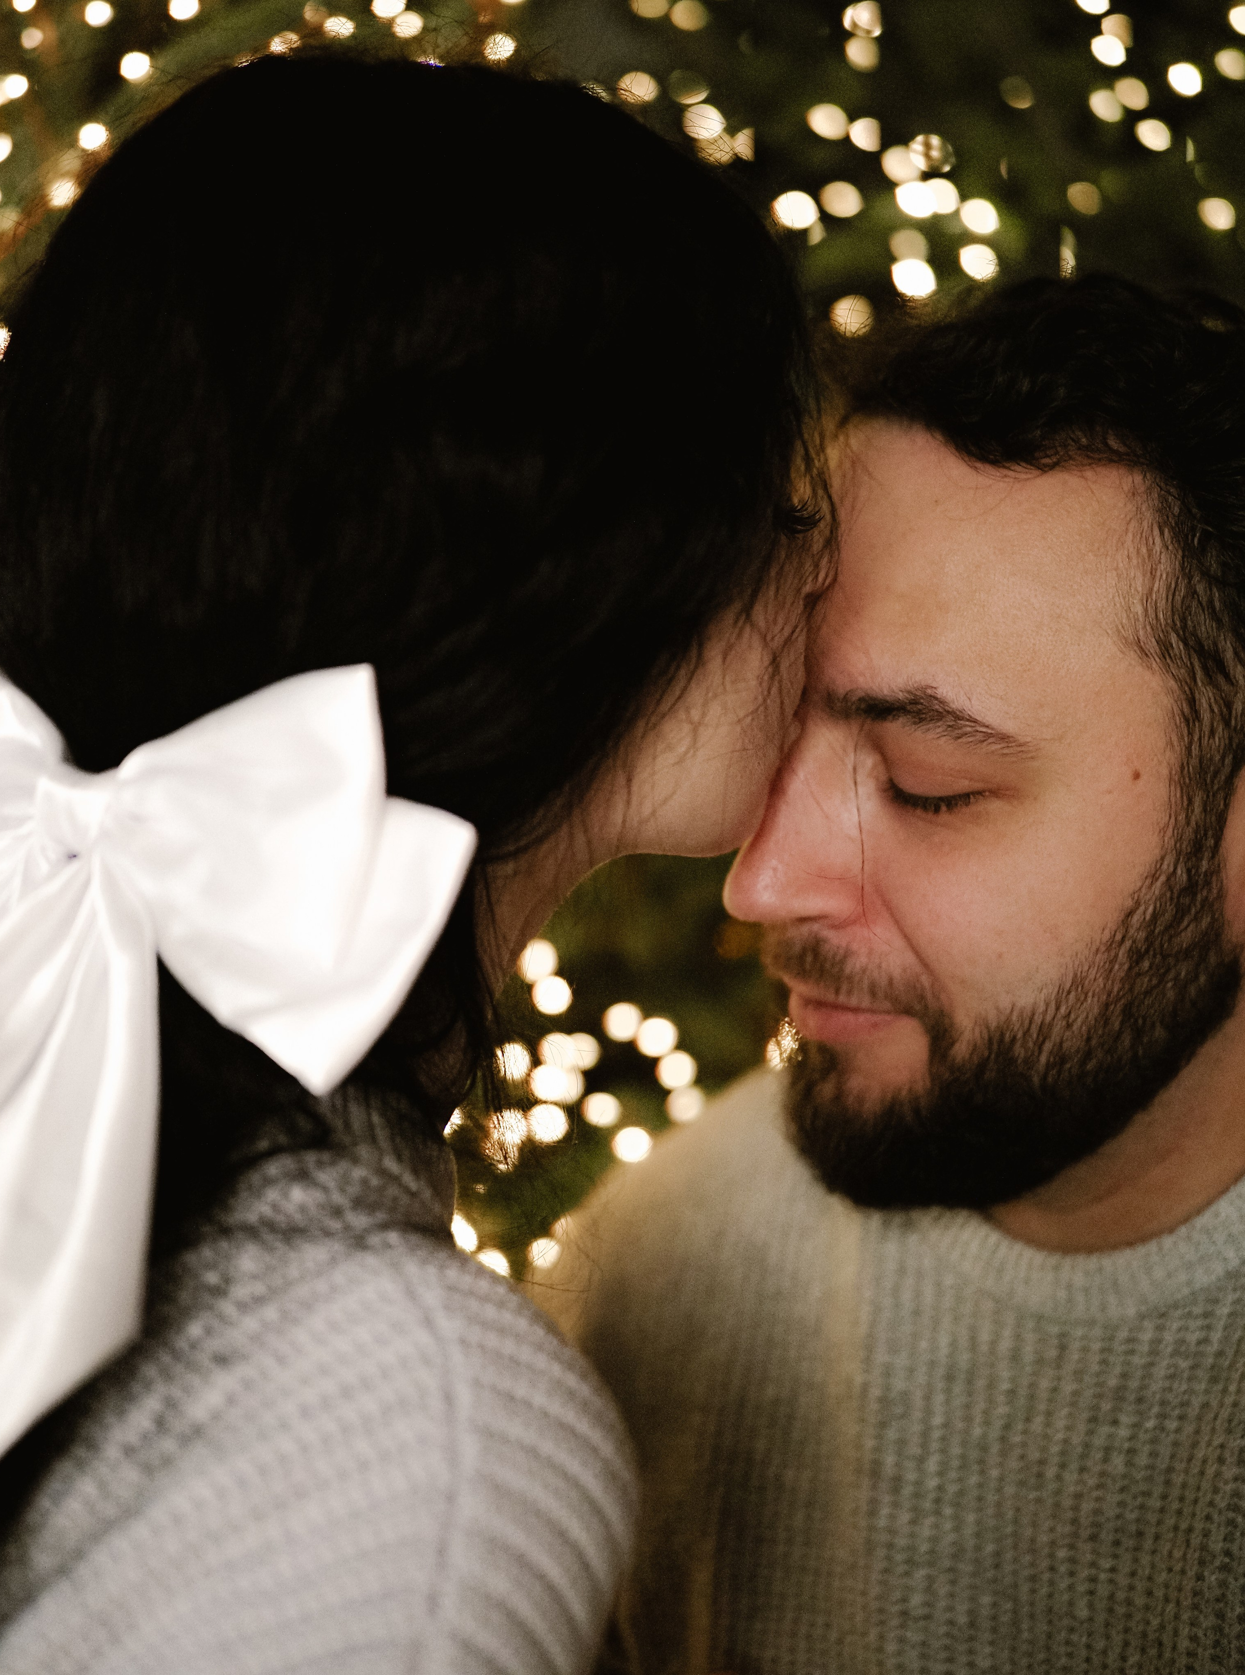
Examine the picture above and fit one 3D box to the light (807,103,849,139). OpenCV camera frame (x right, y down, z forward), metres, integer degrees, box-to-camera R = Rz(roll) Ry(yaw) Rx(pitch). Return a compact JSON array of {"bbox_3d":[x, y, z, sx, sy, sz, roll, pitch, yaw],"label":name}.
[{"bbox_3d":[0.113,-0.394,1.330,0.022,0.020,0.020,0,5,0],"label":"light"}]

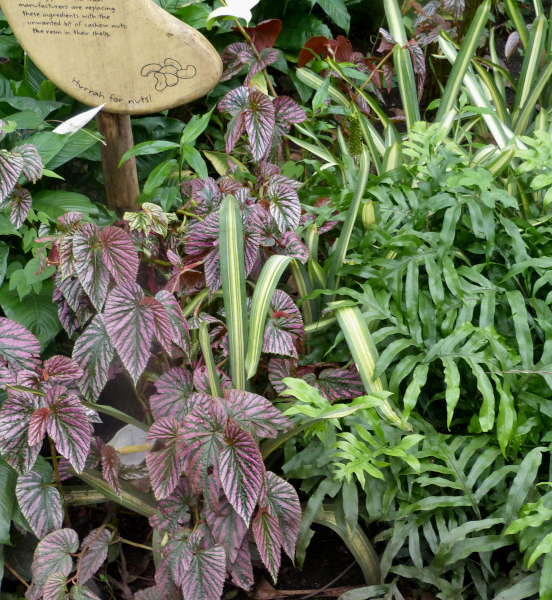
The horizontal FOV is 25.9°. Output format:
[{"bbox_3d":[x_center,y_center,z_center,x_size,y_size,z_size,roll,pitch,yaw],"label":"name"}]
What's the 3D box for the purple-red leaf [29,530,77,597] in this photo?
[{"bbox_3d":[-0.387,0.463,2.103,0.080,0.125,0.030,28,-6,13],"label":"purple-red leaf"}]

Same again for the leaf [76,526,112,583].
[{"bbox_3d":[-0.322,0.452,2.122,0.055,0.106,0.025,30,-13,-12],"label":"leaf"}]

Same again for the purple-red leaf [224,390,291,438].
[{"bbox_3d":[-0.033,0.202,2.120,0.128,0.040,0.084,21,56,9],"label":"purple-red leaf"}]

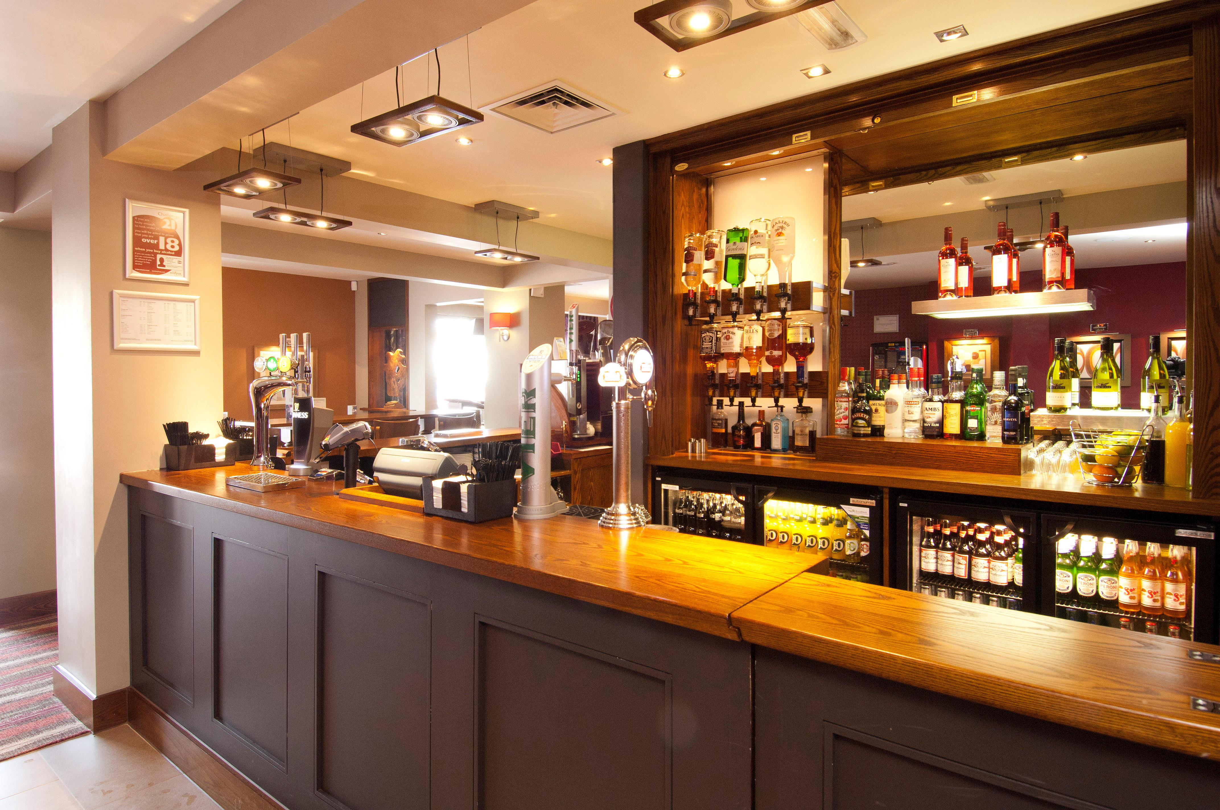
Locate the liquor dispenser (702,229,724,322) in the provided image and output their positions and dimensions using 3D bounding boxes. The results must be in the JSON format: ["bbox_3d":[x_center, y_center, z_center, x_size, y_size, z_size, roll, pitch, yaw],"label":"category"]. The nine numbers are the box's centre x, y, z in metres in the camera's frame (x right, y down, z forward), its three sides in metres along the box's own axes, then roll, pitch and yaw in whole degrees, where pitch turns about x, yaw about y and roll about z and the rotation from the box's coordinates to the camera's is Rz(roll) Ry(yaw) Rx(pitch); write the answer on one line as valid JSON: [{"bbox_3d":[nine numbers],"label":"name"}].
[{"bbox_3d":[0.513,-0.639,3.183,0.100,0.462,0.110,0,1,0],"label":"liquor dispenser"}]

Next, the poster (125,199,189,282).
[{"bbox_3d":[-1.960,-0.709,2.800,0.020,0.327,0.240,1,2,39],"label":"poster"}]

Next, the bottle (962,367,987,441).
[{"bbox_3d":[1.518,-0.001,2.673,0.079,0.302,0.079,1,1,37],"label":"bottle"}]

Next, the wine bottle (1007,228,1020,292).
[{"bbox_3d":[1.693,-0.595,2.715,0.073,0.298,0.073,1,1,37],"label":"wine bottle"}]

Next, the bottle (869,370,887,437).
[{"bbox_3d":[1.217,-0.008,2.918,0.077,0.305,0.077,1,1,37],"label":"bottle"}]

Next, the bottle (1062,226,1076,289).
[{"bbox_3d":[1.896,-0.592,2.680,0.075,0.306,0.075,1,3,39],"label":"bottle"}]

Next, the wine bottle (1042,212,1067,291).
[{"bbox_3d":[1.708,-0.585,2.469,0.074,0.298,0.074,1,2,37],"label":"wine bottle"}]

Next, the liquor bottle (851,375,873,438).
[{"bbox_3d":[1.129,0.009,2.883,0.085,0.278,0.082,1,1,37],"label":"liquor bottle"}]

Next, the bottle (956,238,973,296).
[{"bbox_3d":[1.584,-0.601,2.871,0.073,0.294,0.073,1,1,37],"label":"bottle"}]

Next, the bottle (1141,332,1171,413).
[{"bbox_3d":[1.960,-0.108,2.312,0.083,0.285,0.083,1,3,39],"label":"bottle"}]

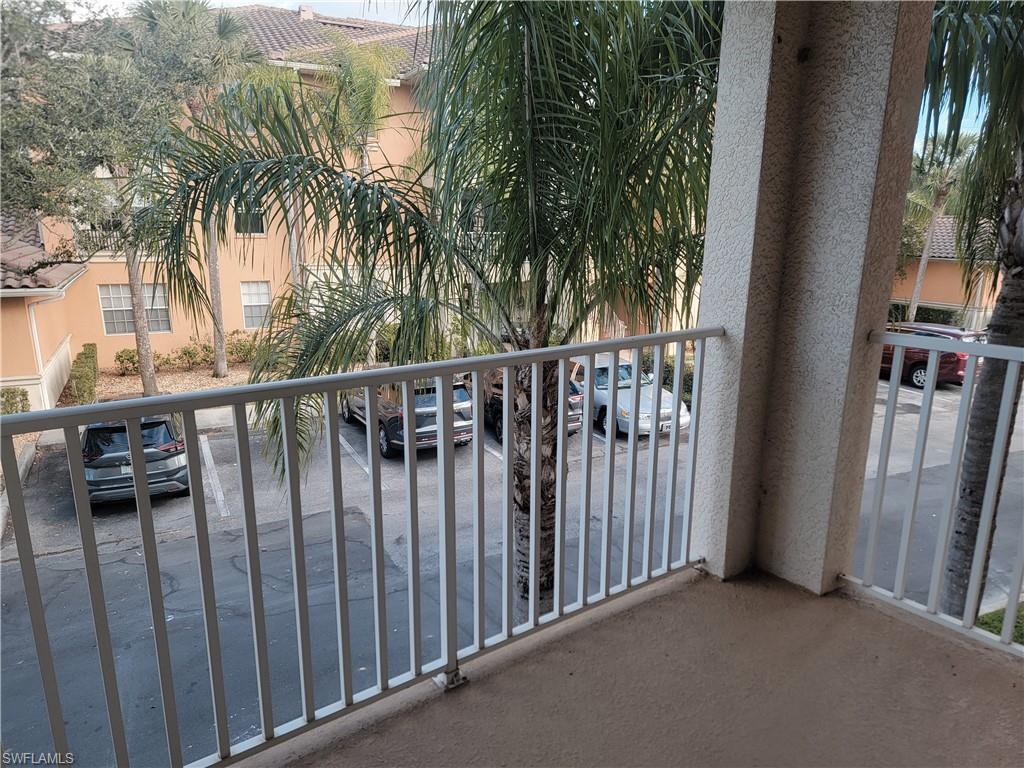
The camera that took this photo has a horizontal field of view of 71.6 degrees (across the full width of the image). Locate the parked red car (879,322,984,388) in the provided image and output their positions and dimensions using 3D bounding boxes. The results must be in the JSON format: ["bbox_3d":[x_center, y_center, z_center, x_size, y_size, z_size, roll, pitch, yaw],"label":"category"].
[{"bbox_3d":[12.800,-1.077,23.190,1.960,1.745,5.020,-6,15,-26],"label":"parked red car"}]

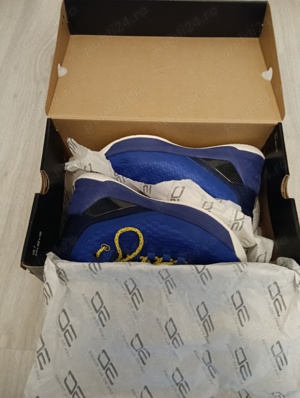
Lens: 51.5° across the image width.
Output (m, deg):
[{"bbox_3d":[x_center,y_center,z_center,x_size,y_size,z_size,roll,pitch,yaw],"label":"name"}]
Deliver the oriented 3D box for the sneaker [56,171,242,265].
[{"bbox_3d":[0.002,0.074,0.461,0.284,0.105,0.128,17,75,7],"label":"sneaker"}]

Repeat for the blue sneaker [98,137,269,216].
[{"bbox_3d":[0.034,-0.018,0.499,0.284,0.105,0.128,6,73,2],"label":"blue sneaker"}]

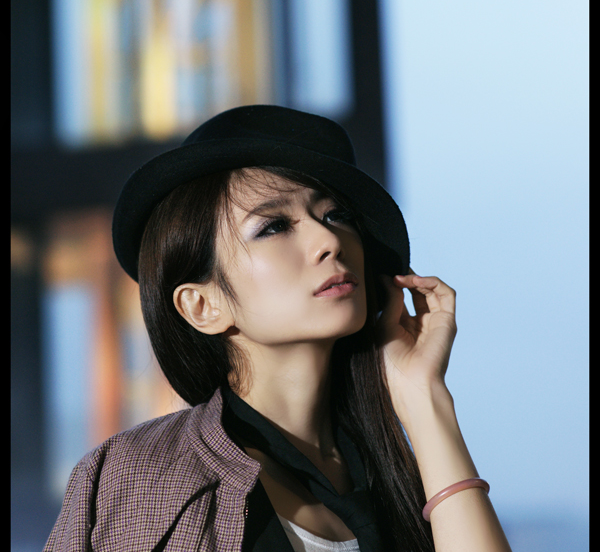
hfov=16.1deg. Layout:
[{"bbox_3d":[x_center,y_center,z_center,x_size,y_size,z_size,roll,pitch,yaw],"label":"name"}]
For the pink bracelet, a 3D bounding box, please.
[{"bbox_3d":[0.139,0.199,1.880,0.065,0.009,0.065,-13,-35,-16],"label":"pink bracelet"}]

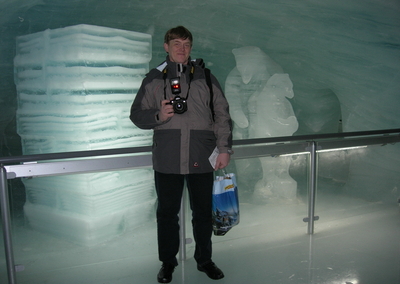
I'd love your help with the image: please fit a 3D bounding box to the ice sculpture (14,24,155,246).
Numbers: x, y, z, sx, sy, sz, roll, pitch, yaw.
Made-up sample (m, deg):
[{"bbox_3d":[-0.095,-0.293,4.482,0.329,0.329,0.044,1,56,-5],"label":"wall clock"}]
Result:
[{"bbox_3d":[-1.066,-0.089,4.267,0.910,1.870,0.870,6,11,35],"label":"ice sculpture"}]

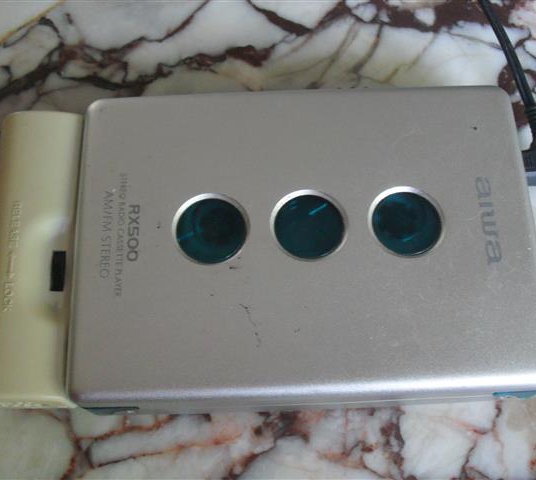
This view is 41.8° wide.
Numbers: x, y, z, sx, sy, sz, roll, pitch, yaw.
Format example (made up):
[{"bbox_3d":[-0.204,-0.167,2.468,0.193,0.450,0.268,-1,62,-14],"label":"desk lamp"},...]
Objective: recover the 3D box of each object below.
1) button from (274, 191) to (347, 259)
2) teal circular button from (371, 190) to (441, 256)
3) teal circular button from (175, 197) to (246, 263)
[{"bbox_3d":[0.010,-0.003,0.173,0.017,0.003,0.017,-2,71,0],"label":"button"},{"bbox_3d":[0.034,-0.004,0.173,0.017,0.003,0.017,0,71,1],"label":"teal circular button"},{"bbox_3d":[-0.014,-0.002,0.172,0.017,0.003,0.017,0,71,1],"label":"teal circular button"}]

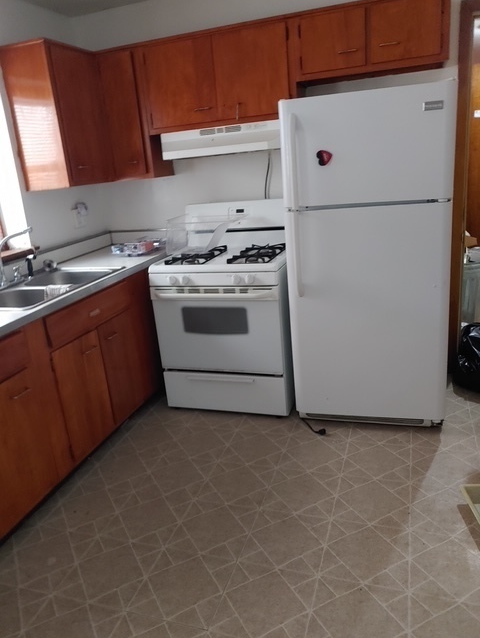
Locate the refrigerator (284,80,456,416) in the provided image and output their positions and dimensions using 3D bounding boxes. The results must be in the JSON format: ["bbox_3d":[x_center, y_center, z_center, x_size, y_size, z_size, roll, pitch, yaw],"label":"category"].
[{"bbox_3d":[0.710,-0.307,2.593,0.759,1.680,0.750,0,17,16],"label":"refrigerator"}]

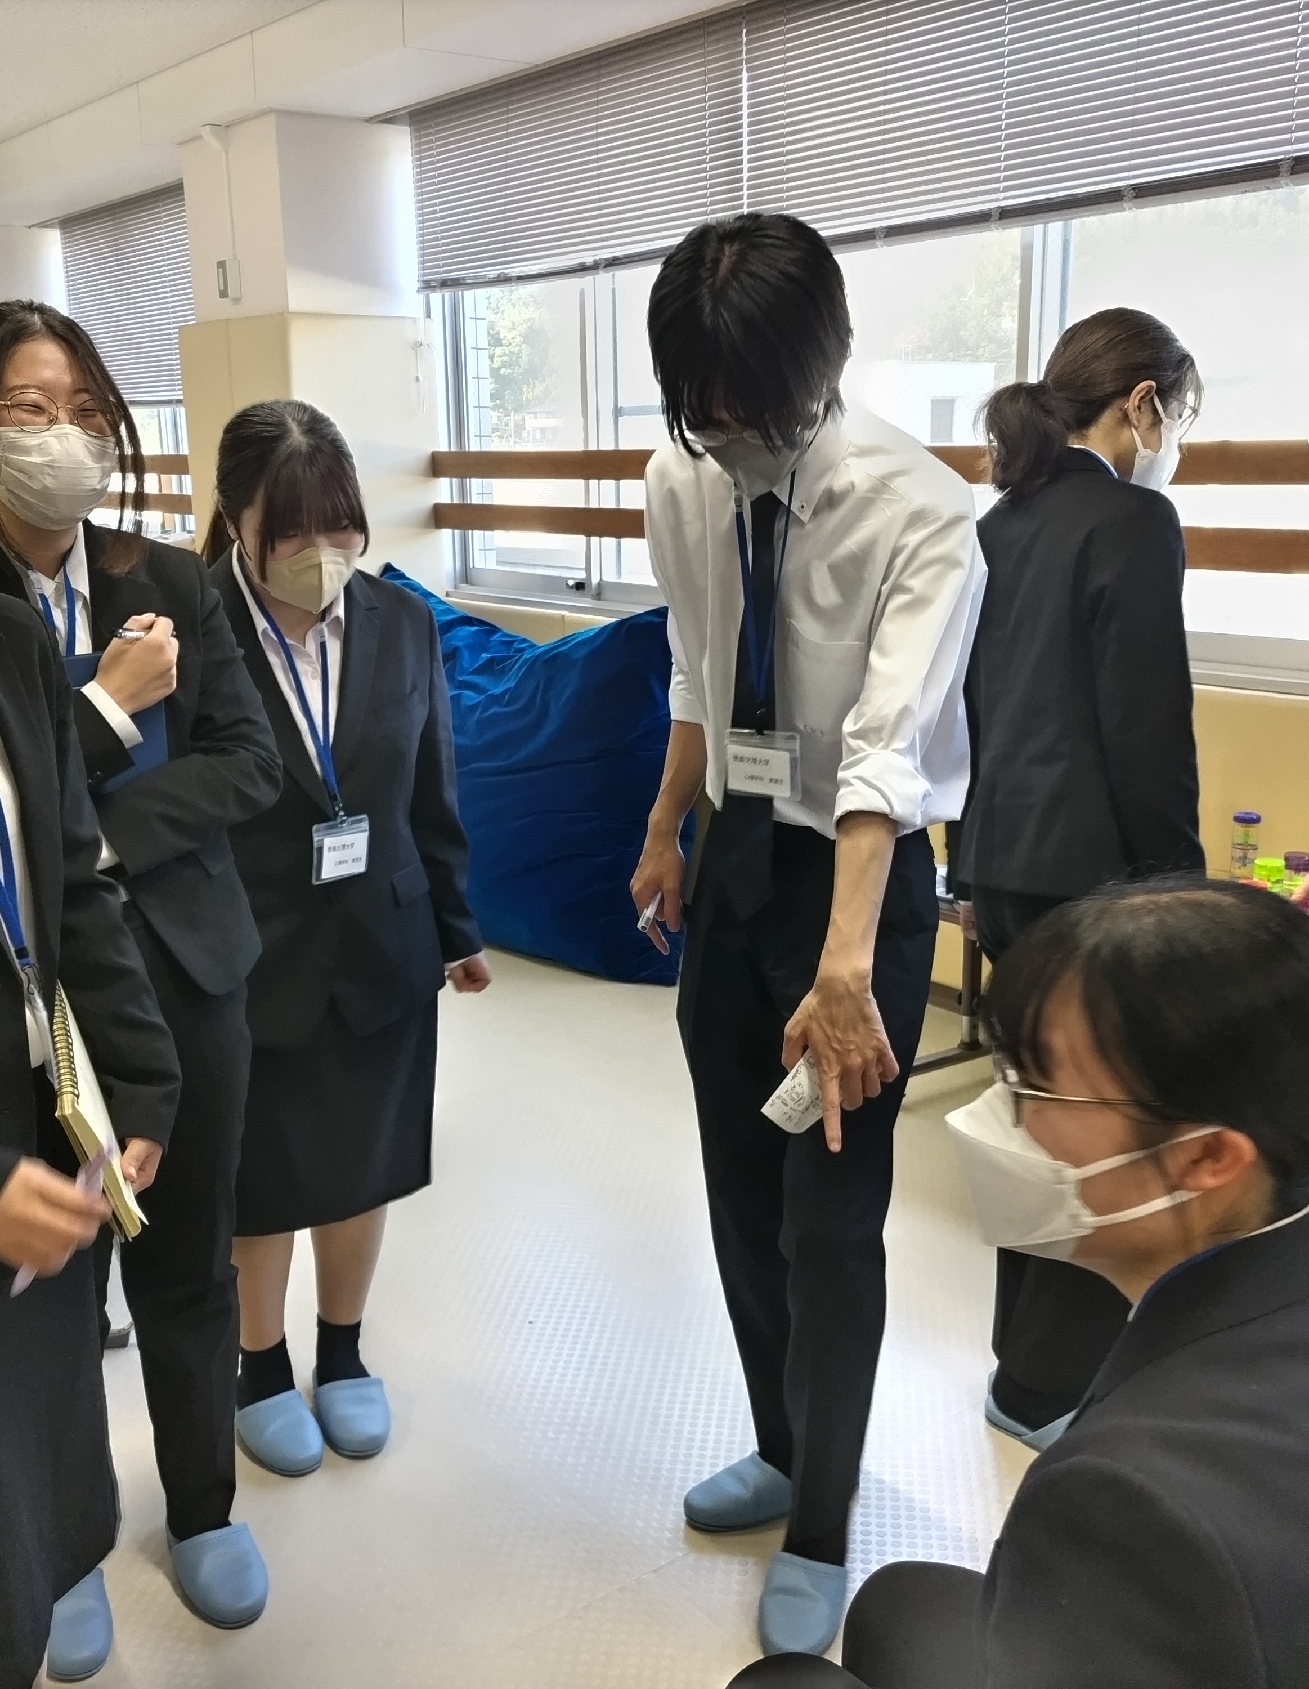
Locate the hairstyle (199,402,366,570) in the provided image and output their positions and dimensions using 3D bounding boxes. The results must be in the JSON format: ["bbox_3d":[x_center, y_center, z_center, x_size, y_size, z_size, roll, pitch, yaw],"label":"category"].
[{"bbox_3d":[-0.471,-0.453,2.152,0.180,0.220,0.220,-9,27,-31],"label":"hairstyle"}]

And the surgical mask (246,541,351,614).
[{"bbox_3d":[-0.431,-0.329,2.089,0.130,0.095,0.080,-10,34,-33],"label":"surgical mask"}]

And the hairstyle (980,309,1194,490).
[{"bbox_3d":[0.573,-0.584,2.233,0.260,0.225,0.180,-4,14,-14],"label":"hairstyle"}]

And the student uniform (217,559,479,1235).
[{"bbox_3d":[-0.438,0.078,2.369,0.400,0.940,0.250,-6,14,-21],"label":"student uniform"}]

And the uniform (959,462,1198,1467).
[{"bbox_3d":[0.577,0.139,2.392,0.270,1.350,0.390,-9,15,-31],"label":"uniform"}]

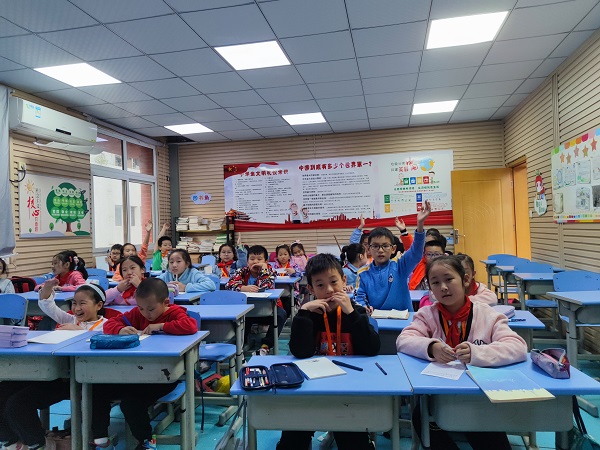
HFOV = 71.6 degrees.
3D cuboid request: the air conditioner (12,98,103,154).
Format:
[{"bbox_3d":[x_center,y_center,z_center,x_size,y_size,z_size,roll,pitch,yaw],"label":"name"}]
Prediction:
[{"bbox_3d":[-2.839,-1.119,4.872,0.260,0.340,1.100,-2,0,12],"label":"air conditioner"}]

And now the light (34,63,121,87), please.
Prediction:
[{"bbox_3d":[-2.162,-1.494,4.127,0.590,0.050,0.590,-2,0,12],"label":"light"}]

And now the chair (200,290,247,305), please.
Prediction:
[{"bbox_3d":[-0.627,0.893,2.949,0.380,0.800,0.460,-2,0,12],"label":"chair"}]

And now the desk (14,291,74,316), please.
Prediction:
[{"bbox_3d":[-2.183,0.984,3.721,0.600,0.715,0.400,-2,0,12],"label":"desk"}]

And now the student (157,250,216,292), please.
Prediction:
[{"bbox_3d":[-0.973,0.760,3.718,0.460,1.090,0.580,-2,0,12],"label":"student"}]

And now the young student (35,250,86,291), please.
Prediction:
[{"bbox_3d":[-2.255,0.788,4.019,0.460,1.100,0.580,-2,0,27],"label":"young student"}]

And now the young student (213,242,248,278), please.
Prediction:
[{"bbox_3d":[-0.731,0.731,4.303,0.440,1.075,0.580,-2,0,1],"label":"young student"}]

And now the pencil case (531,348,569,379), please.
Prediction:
[{"bbox_3d":[0.886,0.480,1.472,0.060,0.060,0.192,-2,0,7],"label":"pencil case"}]

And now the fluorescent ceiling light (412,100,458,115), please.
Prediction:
[{"bbox_3d":[1.841,-1.617,5.723,0.590,0.040,0.590,-2,0,12],"label":"fluorescent ceiling light"}]

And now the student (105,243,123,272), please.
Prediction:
[{"bbox_3d":[-2.280,0.779,5.123,0.420,1.065,0.580,-2,0,-6],"label":"student"}]

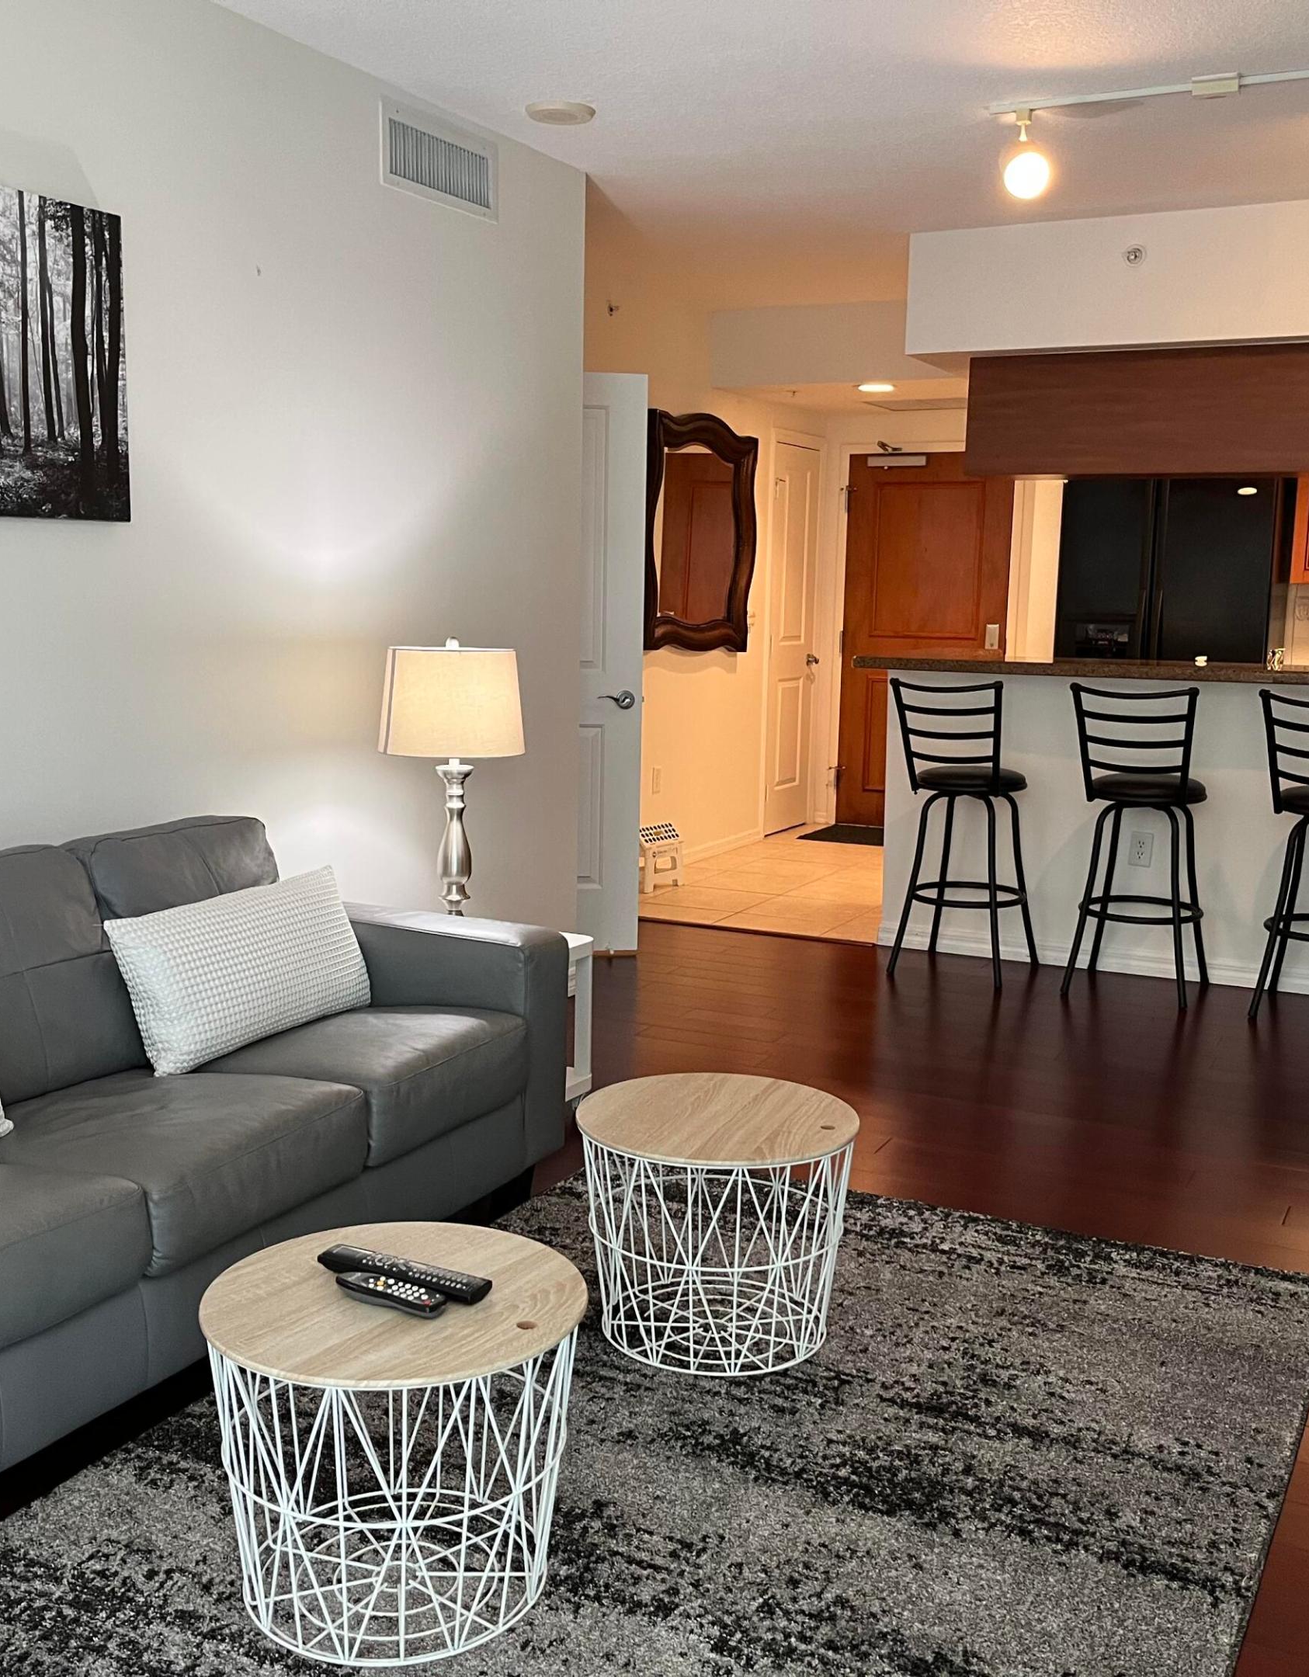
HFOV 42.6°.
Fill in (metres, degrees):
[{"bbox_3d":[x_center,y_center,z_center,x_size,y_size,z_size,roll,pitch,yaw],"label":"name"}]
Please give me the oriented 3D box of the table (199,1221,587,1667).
[{"bbox_3d":[-0.353,0.818,2.300,0.507,0.405,0.507,1,9,0],"label":"table"}]

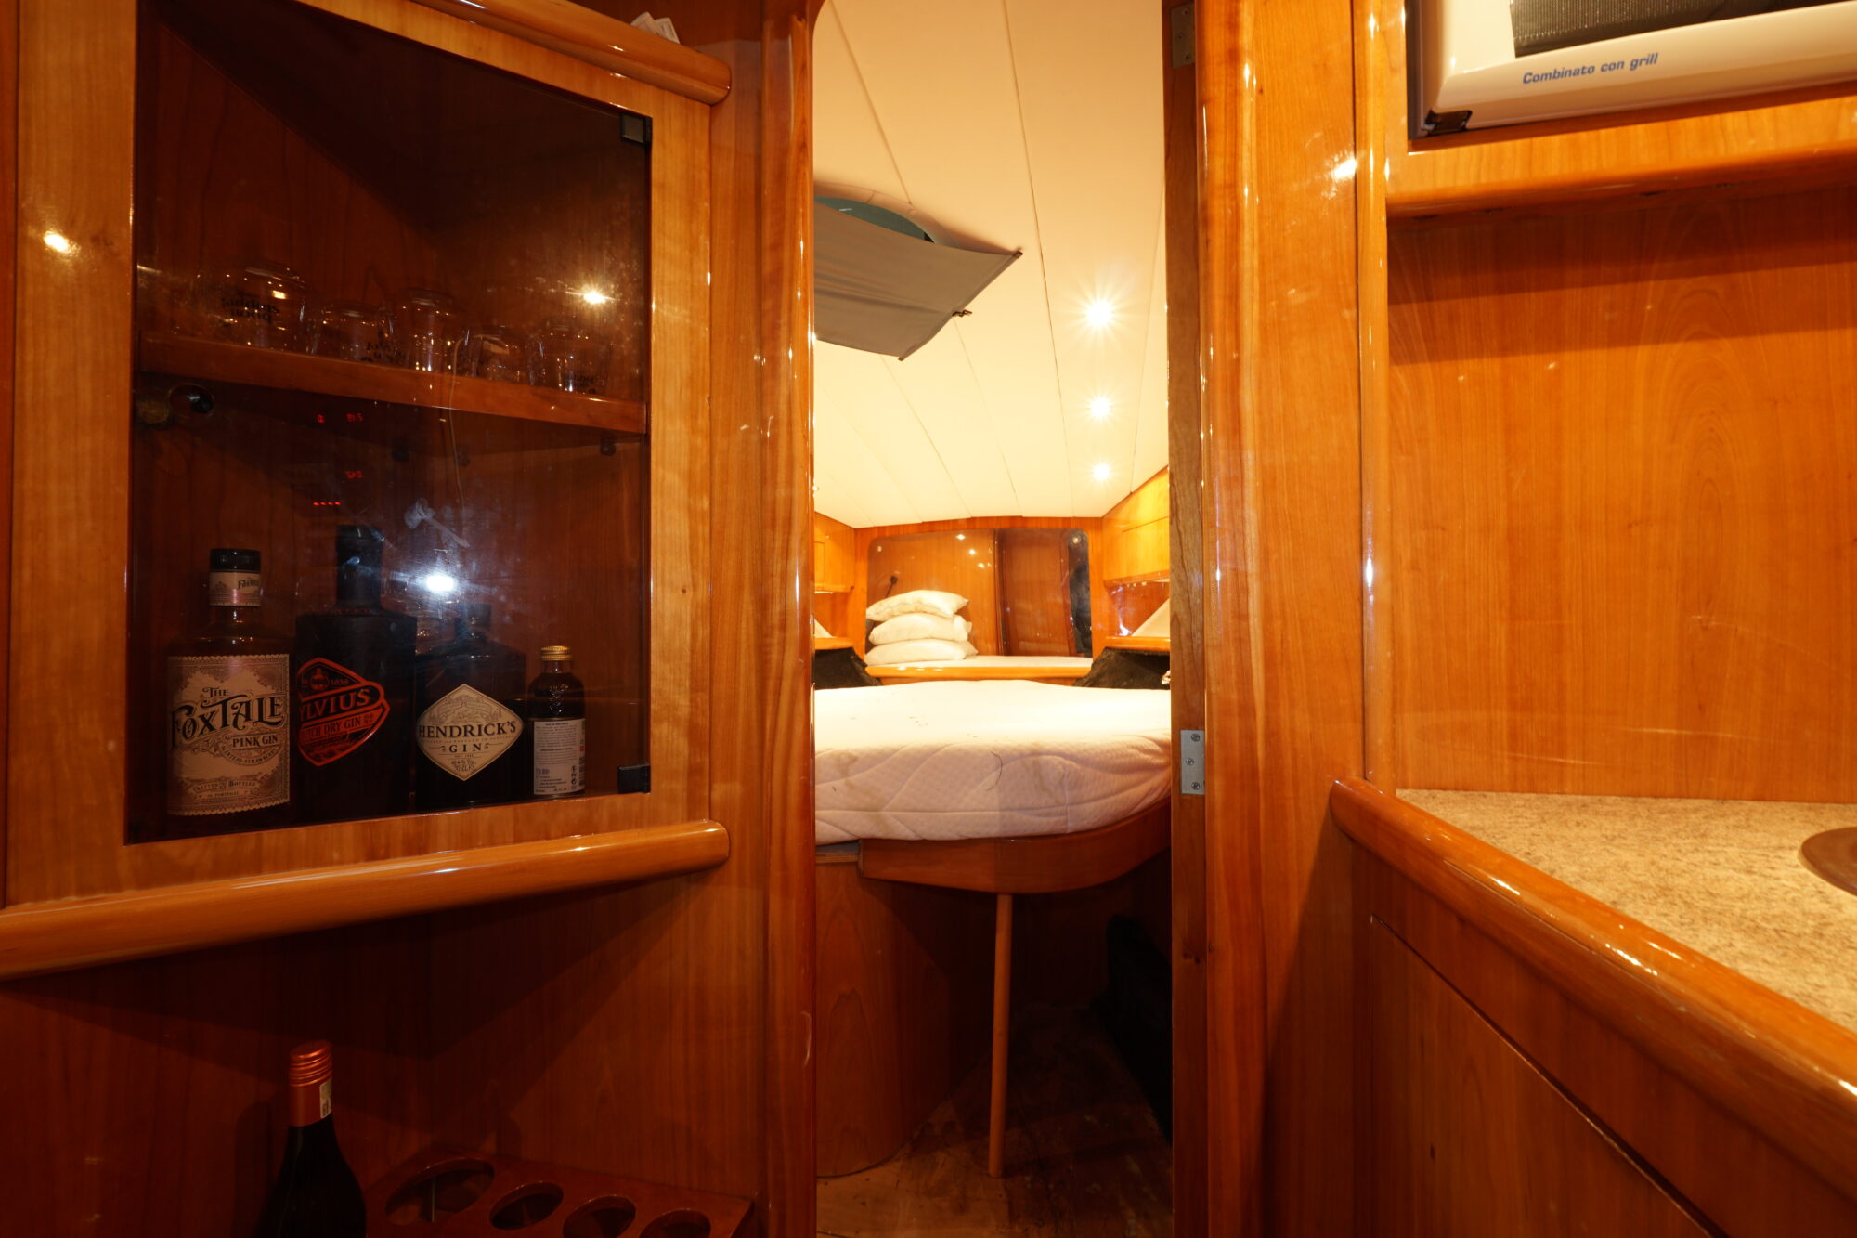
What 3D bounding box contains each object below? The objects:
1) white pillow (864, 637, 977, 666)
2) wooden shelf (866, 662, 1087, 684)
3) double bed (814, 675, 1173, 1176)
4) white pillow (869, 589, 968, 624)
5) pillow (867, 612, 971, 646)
[{"bbox_3d":[-0.034,0.154,3.650,0.470,0.125,0.380,-1,-1,13],"label":"white pillow"},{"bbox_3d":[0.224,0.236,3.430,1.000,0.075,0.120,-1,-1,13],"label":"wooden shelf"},{"bbox_3d":[0.015,0.675,2.450,1.550,0.860,1.970,-1,-1,13],"label":"double bed"},{"bbox_3d":[-0.050,-0.062,3.650,0.460,0.130,0.380,-1,-1,13],"label":"white pillow"},{"bbox_3d":[-0.038,0.048,3.650,0.460,0.130,0.380,-1,-1,13],"label":"pillow"}]

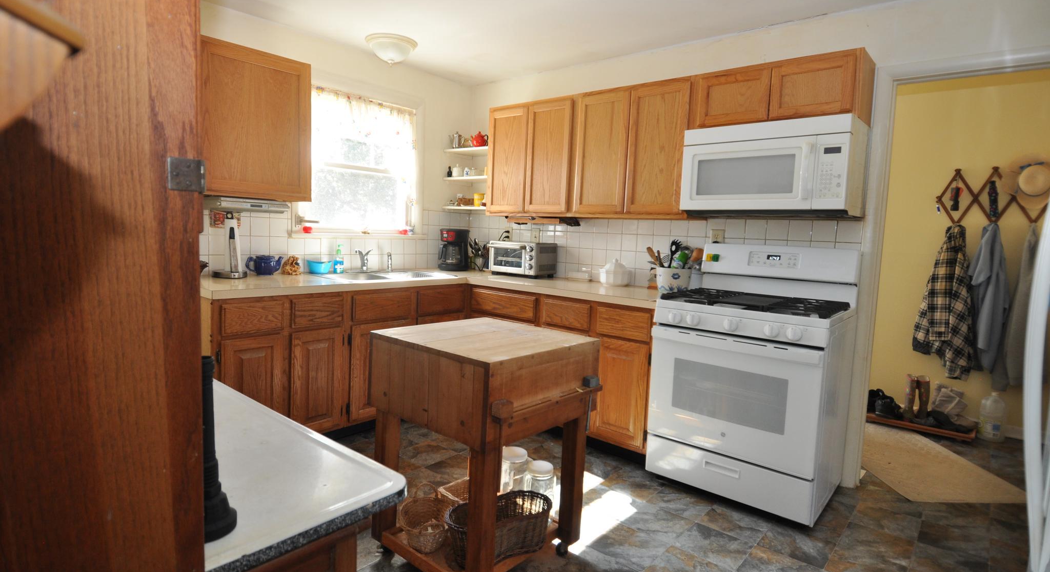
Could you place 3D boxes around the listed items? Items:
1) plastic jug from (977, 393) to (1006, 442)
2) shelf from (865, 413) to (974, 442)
[{"bbox_3d":[3.041,0.849,3.407,0.142,0.288,0.142,7,8,41],"label":"plastic jug"},{"bbox_3d":[2.635,0.913,3.625,0.720,0.090,0.290,6,7,36],"label":"shelf"}]

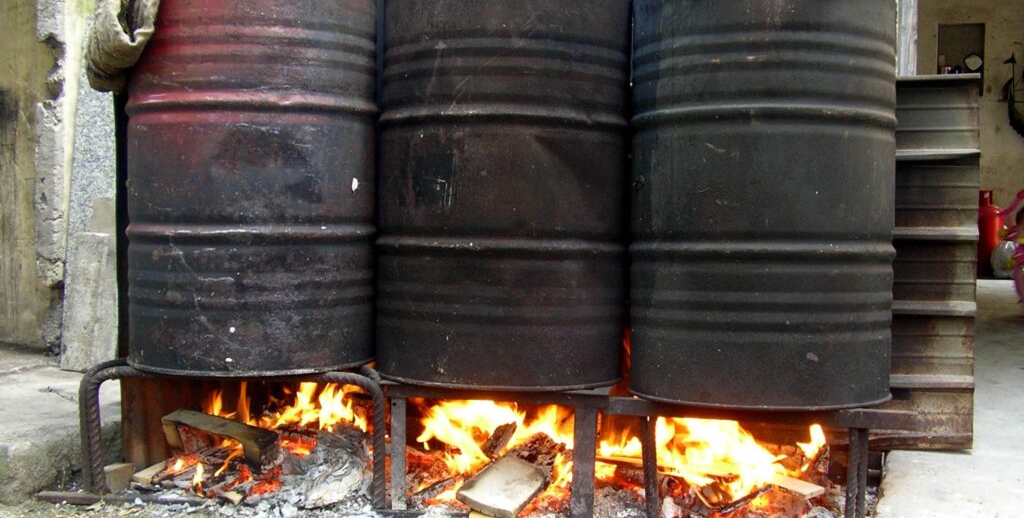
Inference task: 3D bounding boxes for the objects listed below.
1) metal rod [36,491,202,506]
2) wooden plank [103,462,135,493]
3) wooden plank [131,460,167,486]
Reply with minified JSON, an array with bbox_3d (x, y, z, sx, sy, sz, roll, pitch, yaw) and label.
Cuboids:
[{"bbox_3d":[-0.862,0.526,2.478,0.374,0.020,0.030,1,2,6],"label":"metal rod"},{"bbox_3d":[-0.914,0.506,2.605,0.028,0.050,0.080,1,2,17],"label":"wooden plank"},{"bbox_3d":[-0.846,0.501,2.640,0.042,0.018,0.160,0,2,-4],"label":"wooden plank"}]

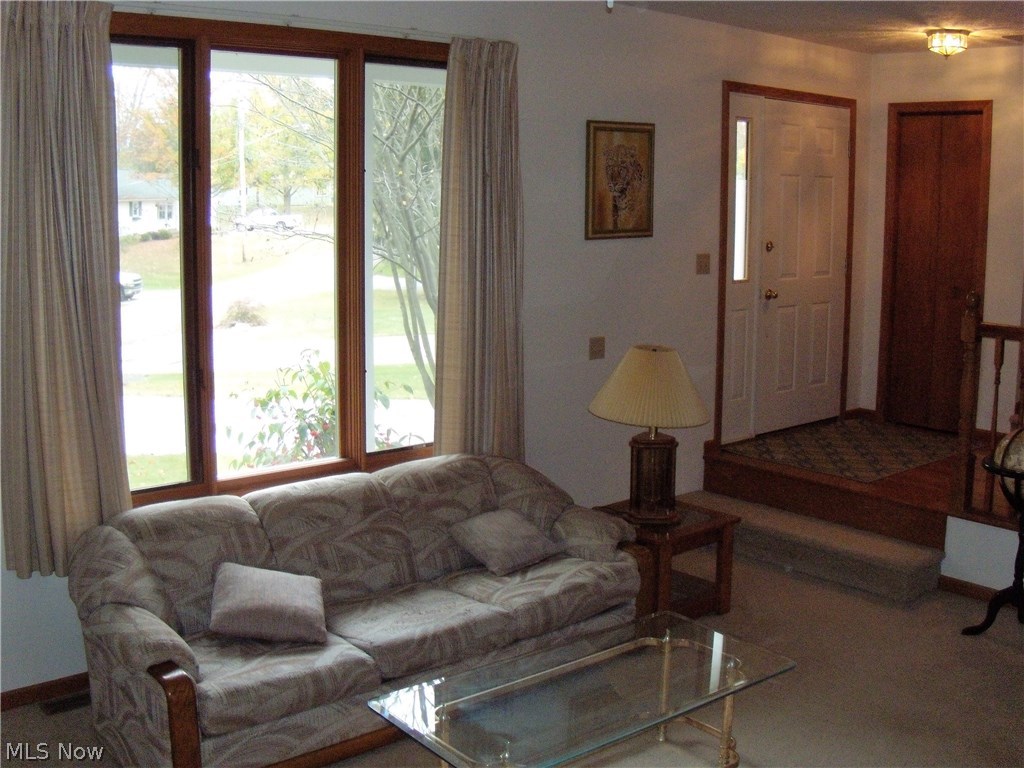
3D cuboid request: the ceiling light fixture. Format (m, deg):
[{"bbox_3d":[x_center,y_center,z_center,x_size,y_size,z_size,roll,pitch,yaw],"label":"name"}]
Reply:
[{"bbox_3d":[2.308,-1.808,5.652,0.250,0.135,0.250,-8,13,-40],"label":"ceiling light fixture"}]

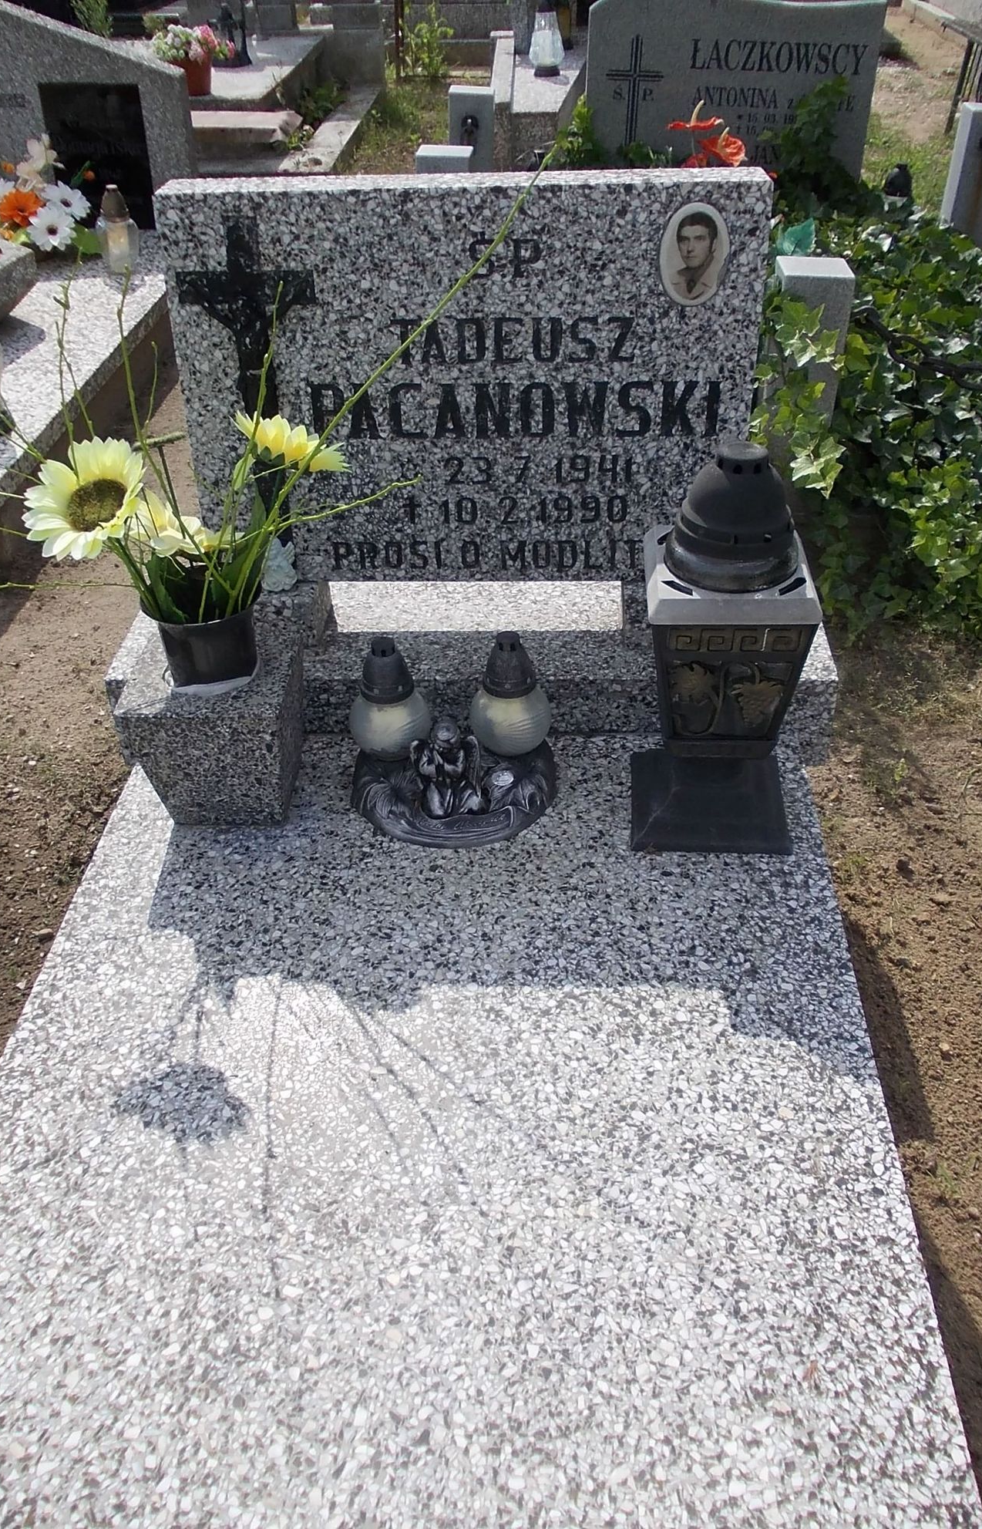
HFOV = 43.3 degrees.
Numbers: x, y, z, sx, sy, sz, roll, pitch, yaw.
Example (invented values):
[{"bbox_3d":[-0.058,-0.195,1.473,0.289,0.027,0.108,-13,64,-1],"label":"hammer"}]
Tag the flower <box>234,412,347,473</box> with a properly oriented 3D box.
[{"bbox_3d":[-0.234,-0.377,1.448,0.128,0.128,0.058,14,71,20],"label":"flower"}]

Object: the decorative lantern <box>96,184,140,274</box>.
[{"bbox_3d":[-0.967,-1.379,3.180,0.110,0.198,0.110,0,38,4],"label":"decorative lantern"}]

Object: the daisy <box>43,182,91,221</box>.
[{"bbox_3d":[-1.094,-1.454,3.195,0.120,0.115,0.040,-39,8,-38],"label":"daisy"}]

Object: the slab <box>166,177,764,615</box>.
[{"bbox_3d":[-0.031,-0.485,1.656,0.748,0.525,0.105,0,32,4],"label":"slab"}]

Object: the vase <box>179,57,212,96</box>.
[{"bbox_3d":[-1.129,-2.621,4.700,0.145,0.140,0.145,0,38,4],"label":"vase"}]

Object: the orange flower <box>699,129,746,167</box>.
[{"bbox_3d":[0.533,-1.421,2.850,0.110,0.095,0.050,0,3,4],"label":"orange flower"}]

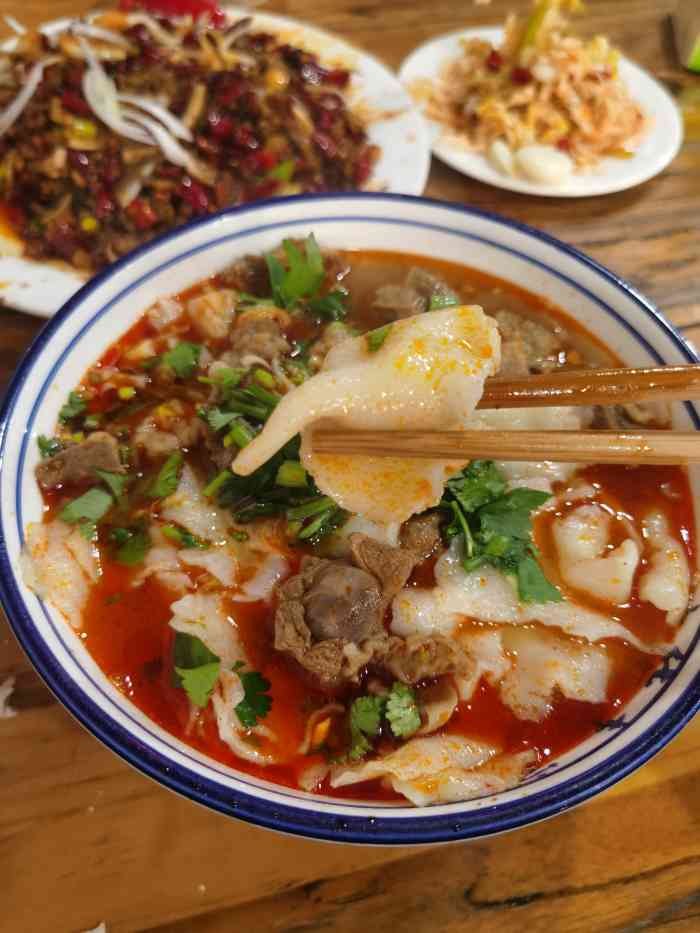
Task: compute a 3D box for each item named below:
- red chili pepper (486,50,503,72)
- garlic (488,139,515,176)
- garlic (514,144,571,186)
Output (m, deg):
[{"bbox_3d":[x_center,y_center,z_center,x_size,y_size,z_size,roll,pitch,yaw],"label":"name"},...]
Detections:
[{"bbox_3d":[0.076,-0.213,0.384,0.008,0.010,0.009,12,57,4],"label":"red chili pepper"},{"bbox_3d":[0.074,-0.151,0.356,0.011,0.013,0.022,-16,59,-13],"label":"garlic"},{"bbox_3d":[0.095,-0.148,0.356,0.029,0.015,0.018,24,59,12],"label":"garlic"}]

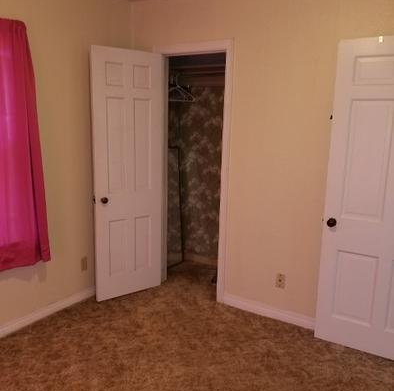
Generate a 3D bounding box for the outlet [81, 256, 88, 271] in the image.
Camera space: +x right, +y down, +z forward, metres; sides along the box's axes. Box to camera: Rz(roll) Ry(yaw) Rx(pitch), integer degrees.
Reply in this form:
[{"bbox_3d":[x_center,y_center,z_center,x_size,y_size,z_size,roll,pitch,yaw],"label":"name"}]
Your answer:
[{"bbox_3d":[-0.927,0.573,3.271,0.015,0.116,0.072,8,13,32],"label":"outlet"}]

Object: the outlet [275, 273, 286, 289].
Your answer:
[{"bbox_3d":[0.632,0.653,2.987,0.072,0.116,0.015,8,13,32],"label":"outlet"}]

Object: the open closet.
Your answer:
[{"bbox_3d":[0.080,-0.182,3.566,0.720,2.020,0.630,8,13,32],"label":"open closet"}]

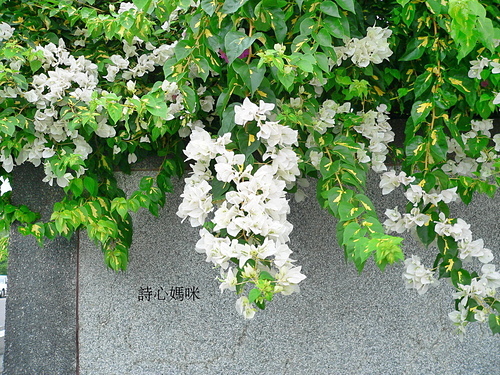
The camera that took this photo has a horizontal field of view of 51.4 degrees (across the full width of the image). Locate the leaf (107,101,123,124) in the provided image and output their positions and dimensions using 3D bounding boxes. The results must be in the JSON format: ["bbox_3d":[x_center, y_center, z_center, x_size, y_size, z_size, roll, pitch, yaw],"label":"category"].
[{"bbox_3d":[-0.330,-0.181,1.270,0.038,0.057,0.018,-6,-22,-6],"label":"leaf"}]

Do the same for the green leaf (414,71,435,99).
[{"bbox_3d":[0.443,-0.259,1.320,0.043,0.078,0.020,26,-15,5],"label":"green leaf"}]

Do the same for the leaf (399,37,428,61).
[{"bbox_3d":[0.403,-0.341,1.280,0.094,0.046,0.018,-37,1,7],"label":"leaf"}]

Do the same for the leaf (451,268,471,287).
[{"bbox_3d":[0.546,0.234,1.350,0.051,0.053,0.020,-7,-20,0],"label":"leaf"}]

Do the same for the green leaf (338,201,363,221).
[{"bbox_3d":[0.232,0.054,1.200,0.064,0.050,0.018,-42,-10,-19],"label":"green leaf"}]

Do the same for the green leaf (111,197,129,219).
[{"bbox_3d":[-0.339,0.052,1.350,0.045,0.062,0.022,-6,-25,0],"label":"green leaf"}]

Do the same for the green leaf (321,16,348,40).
[{"bbox_3d":[0.202,-0.374,1.220,0.046,0.070,0.018,-49,-16,19],"label":"green leaf"}]

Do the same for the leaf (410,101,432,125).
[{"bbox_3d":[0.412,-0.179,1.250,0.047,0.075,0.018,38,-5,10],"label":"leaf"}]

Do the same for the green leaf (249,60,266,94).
[{"bbox_3d":[0.018,-0.257,1.220,0.042,0.083,0.022,4,-18,0],"label":"green leaf"}]

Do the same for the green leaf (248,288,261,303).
[{"bbox_3d":[0.011,0.270,1.300,0.029,0.038,0.013,19,-20,5],"label":"green leaf"}]

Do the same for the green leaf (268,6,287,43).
[{"bbox_3d":[0.065,-0.376,1.200,0.039,0.086,0.022,-10,-18,-6],"label":"green leaf"}]

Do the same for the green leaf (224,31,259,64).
[{"bbox_3d":[-0.019,-0.301,1.120,0.062,0.087,0.018,33,-8,-9],"label":"green leaf"}]

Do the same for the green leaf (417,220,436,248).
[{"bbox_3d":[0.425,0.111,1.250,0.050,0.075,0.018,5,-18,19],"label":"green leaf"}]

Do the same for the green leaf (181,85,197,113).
[{"bbox_3d":[-0.154,-0.223,1.300,0.037,0.072,0.020,-8,-15,-8],"label":"green leaf"}]

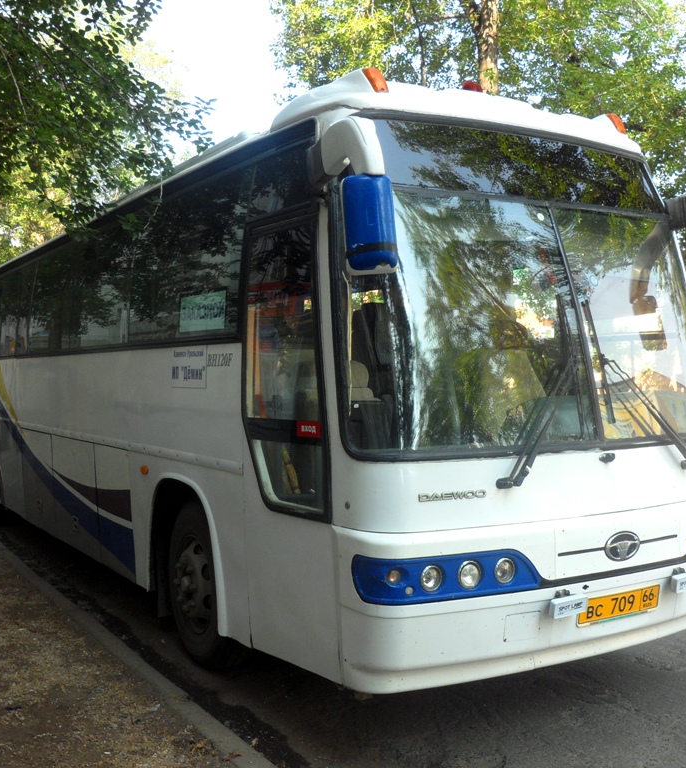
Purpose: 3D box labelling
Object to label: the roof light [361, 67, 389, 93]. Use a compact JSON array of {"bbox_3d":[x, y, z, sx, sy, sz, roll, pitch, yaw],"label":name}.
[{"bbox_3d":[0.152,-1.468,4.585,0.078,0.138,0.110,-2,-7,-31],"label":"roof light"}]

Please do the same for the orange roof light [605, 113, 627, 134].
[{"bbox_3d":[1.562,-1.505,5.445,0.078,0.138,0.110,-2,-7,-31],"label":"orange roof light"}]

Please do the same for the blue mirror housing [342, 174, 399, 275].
[{"bbox_3d":[0.106,-0.613,3.640,0.200,0.375,0.140,-5,-8,-9],"label":"blue mirror housing"}]

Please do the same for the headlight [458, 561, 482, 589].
[{"bbox_3d":[0.532,0.811,4.039,0.120,0.120,0.060,-2,1,-31],"label":"headlight"}]

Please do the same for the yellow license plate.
[{"bbox_3d":[1.293,1.026,4.400,0.525,0.120,0.020,-2,9,-31],"label":"yellow license plate"}]

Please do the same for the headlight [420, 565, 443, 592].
[{"bbox_3d":[0.364,0.816,3.981,0.115,0.115,0.060,-2,1,-31],"label":"headlight"}]

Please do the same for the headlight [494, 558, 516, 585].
[{"bbox_3d":[0.693,0.808,4.106,0.115,0.115,0.060,-2,1,-31],"label":"headlight"}]

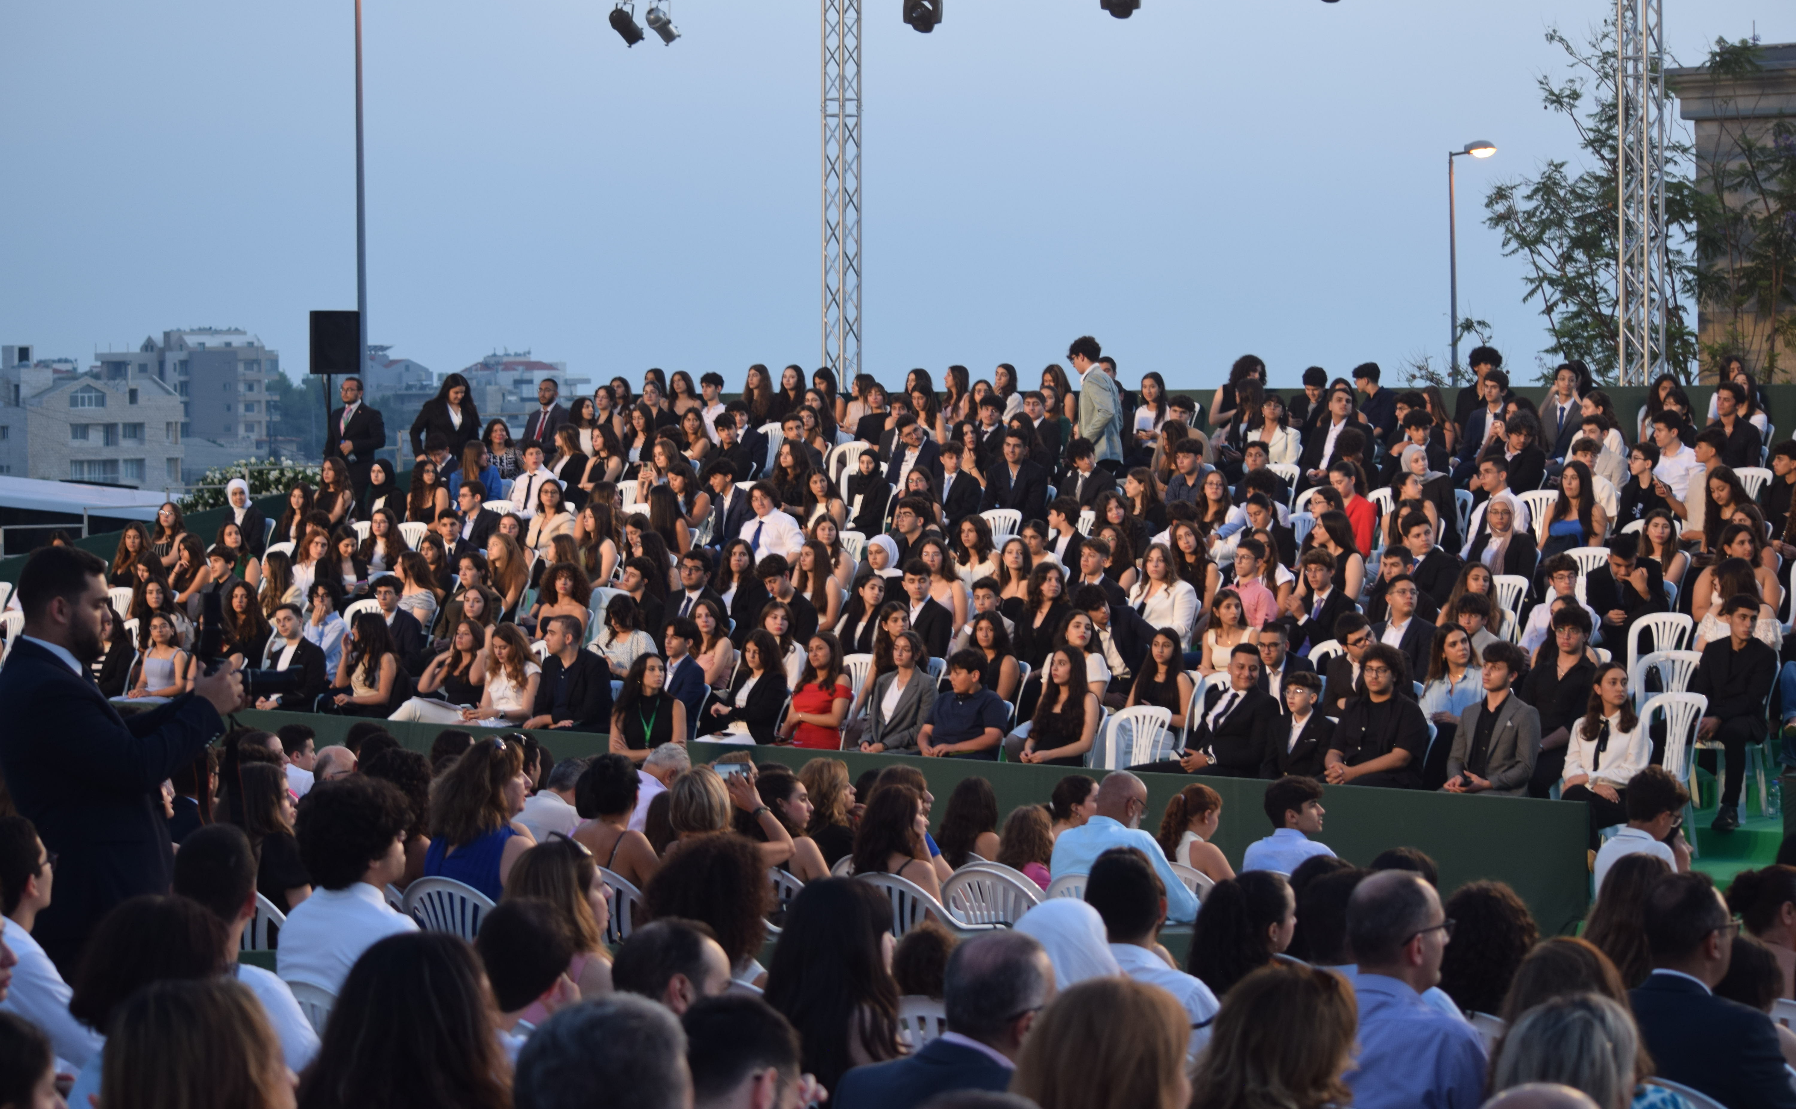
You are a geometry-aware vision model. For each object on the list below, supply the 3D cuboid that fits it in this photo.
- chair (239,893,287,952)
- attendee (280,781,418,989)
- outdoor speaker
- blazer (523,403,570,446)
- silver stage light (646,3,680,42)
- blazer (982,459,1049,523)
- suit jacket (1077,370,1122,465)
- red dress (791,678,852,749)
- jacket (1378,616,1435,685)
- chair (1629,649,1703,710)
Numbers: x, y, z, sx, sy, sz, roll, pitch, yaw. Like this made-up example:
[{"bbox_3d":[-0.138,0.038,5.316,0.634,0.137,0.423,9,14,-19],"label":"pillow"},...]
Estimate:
[{"bbox_3d":[-2.128,1.468,13.905,0.570,0.820,0.560,1,3,41],"label":"chair"},{"bbox_3d":[-1.237,1.209,10.508,0.800,1.320,0.500,-3,3,-43],"label":"attendee"},{"bbox_3d":[-5.550,-2.079,40.200,0.420,0.610,0.380,-1,1,-22],"label":"outdoor speaker"},{"bbox_3d":[-3.341,-1.078,38.800,0.500,0.700,0.300,0,1,28],"label":"blazer"},{"bbox_3d":[-2.247,-5.052,39.000,0.270,0.380,0.240,-49,22,-19],"label":"silver stage light"},{"bbox_3d":[0.826,-0.381,29.200,0.470,0.580,0.360,0,3,22],"label":"blazer"},{"bbox_3d":[1.541,-1.053,31.300,0.320,0.740,0.440,0,2,23],"label":"suit jacket"},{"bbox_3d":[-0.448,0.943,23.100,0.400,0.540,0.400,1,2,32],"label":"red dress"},{"bbox_3d":[2.835,0.610,22.800,0.460,0.570,0.360,1,2,31],"label":"jacket"},{"bbox_3d":[4.019,0.959,21.934,0.450,0.870,0.520,1,3,40],"label":"chair"}]

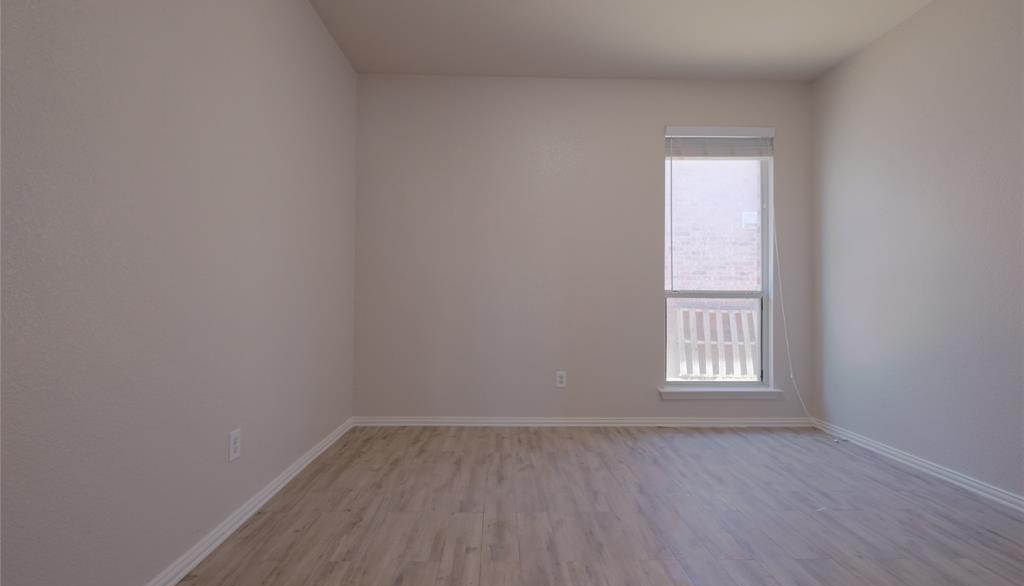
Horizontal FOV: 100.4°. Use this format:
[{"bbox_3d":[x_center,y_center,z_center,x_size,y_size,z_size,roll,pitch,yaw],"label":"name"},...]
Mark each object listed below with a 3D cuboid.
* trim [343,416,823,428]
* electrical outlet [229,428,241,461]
[{"bbox_3d":[0.582,0.993,3.295,3.596,0.078,0.015,0,-1,-2],"label":"trim"},{"bbox_3d":[-1.170,0.644,1.812,0.010,0.121,0.075,0,-1,-2],"label":"electrical outlet"}]

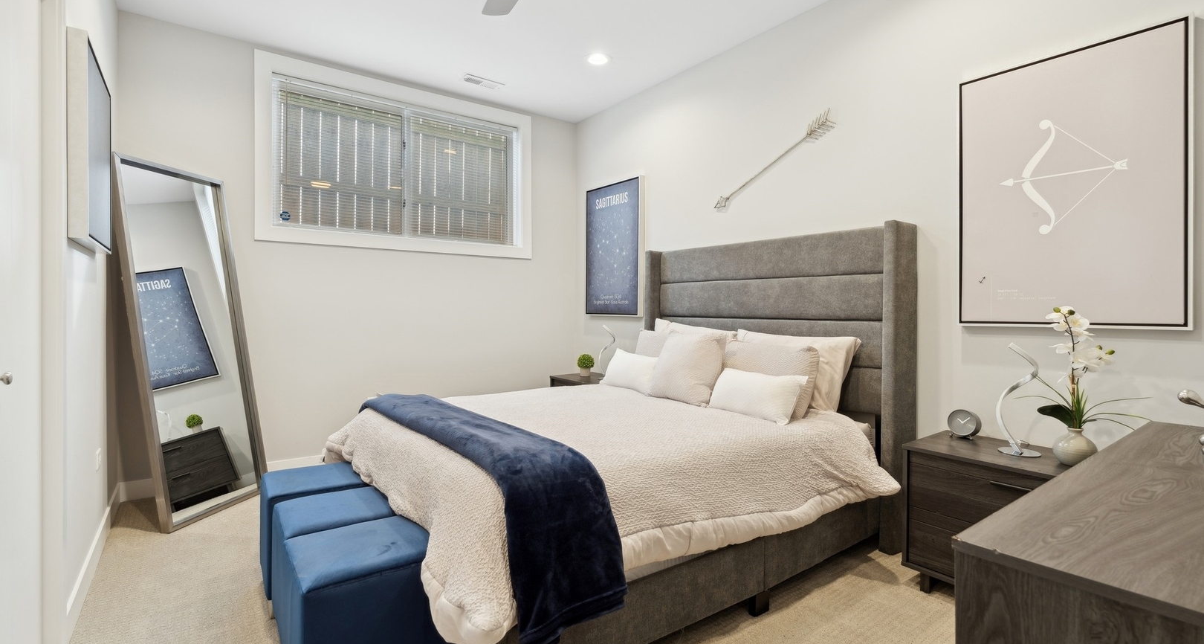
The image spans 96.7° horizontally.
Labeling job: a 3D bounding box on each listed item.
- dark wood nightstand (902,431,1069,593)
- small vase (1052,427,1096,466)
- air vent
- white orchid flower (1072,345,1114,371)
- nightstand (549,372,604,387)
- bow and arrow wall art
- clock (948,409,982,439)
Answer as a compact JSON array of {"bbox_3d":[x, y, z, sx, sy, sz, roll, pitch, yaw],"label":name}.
[{"bbox_3d":[1.520,0.765,2.027,0.444,0.560,0.546,0,1,-36],"label":"dark wood nightstand"},{"bbox_3d":[1.629,0.421,1.846,0.152,0.136,0.152,0,1,-36],"label":"small vase"},{"bbox_3d":[-0.896,-1.793,4.026,0.300,0.020,0.140,0,1,-36],"label":"air vent"},{"bbox_3d":[1.699,0.125,1.851,0.100,0.095,0.140,-1,1,-43],"label":"white orchid flower"},{"bbox_3d":[-0.065,0.719,4.201,0.444,0.556,0.546,0,1,-36],"label":"nightstand"},{"bbox_3d":[1.769,-0.503,2.066,0.050,1.049,0.680,0,1,-36],"label":"bow and arrow wall art"},{"bbox_3d":[1.508,0.420,2.234,0.050,0.120,0.113,0,1,-34],"label":"clock"}]

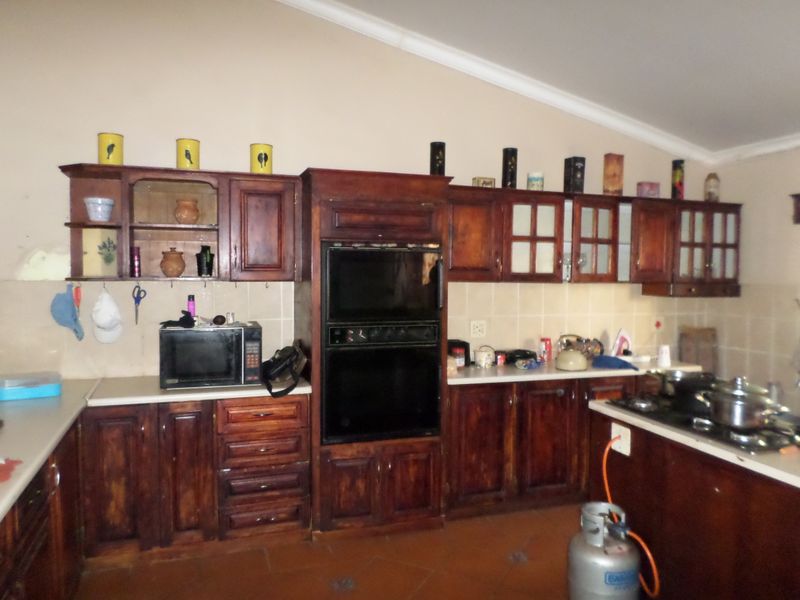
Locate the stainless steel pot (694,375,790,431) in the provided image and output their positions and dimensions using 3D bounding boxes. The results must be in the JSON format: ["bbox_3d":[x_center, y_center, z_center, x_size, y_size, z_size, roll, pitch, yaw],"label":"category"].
[{"bbox_3d":[1.387,0.415,2.365,0.320,0.197,0.205,4,5,43],"label":"stainless steel pot"}]

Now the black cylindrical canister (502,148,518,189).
[{"bbox_3d":[0.740,-0.870,3.876,0.098,0.272,0.098,1,3,0],"label":"black cylindrical canister"}]

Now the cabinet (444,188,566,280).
[{"bbox_3d":[0.629,-0.424,3.907,0.925,0.600,0.290,0,4,-19],"label":"cabinet"}]

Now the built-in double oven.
[{"bbox_3d":[-0.179,0.233,3.525,0.713,1.129,0.550,0,4,-19],"label":"built-in double oven"}]

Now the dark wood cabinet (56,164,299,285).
[{"bbox_3d":[-1.218,-0.409,3.304,1.262,0.604,0.343,0,1,-18],"label":"dark wood cabinet"}]

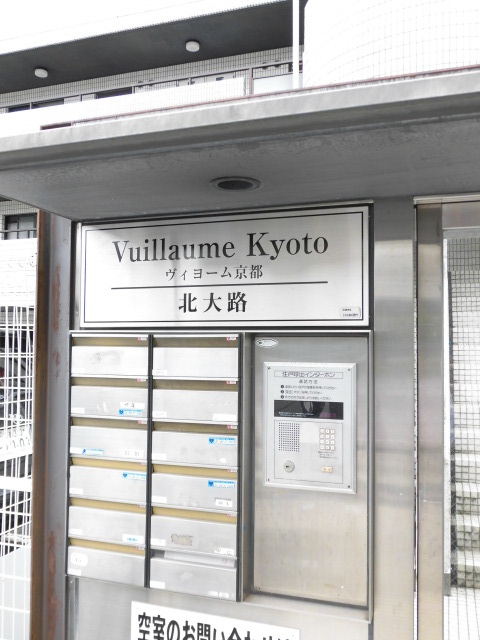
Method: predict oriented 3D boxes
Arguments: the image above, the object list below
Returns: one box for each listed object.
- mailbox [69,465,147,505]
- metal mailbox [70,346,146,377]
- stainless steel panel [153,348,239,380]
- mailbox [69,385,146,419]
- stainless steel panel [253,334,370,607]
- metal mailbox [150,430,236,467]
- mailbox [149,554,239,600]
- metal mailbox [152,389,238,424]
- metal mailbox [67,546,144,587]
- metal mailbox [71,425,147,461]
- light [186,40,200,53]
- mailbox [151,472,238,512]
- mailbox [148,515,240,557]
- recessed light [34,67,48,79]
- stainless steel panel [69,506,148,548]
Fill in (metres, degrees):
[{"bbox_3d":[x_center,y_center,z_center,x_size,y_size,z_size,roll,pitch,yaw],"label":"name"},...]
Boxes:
[{"bbox_3d":[-0.416,0.524,1.894,0.279,0.093,0.030,0,-3,19],"label":"mailbox"},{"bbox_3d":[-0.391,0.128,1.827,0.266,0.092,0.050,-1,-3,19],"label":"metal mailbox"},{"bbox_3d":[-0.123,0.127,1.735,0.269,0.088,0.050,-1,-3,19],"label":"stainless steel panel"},{"bbox_3d":[-0.414,0.265,1.905,0.279,0.093,0.030,0,-3,19],"label":"mailbox"},{"bbox_3d":[0.200,0.410,1.669,0.328,0.722,0.040,-1,-3,19],"label":"stainless steel panel"},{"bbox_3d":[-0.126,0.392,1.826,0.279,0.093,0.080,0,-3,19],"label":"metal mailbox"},{"bbox_3d":[-0.129,0.778,1.809,0.279,0.093,0.080,0,-3,19],"label":"mailbox"},{"bbox_3d":[-0.132,0.261,1.808,0.279,0.093,0.030,0,-3,19],"label":"metal mailbox"},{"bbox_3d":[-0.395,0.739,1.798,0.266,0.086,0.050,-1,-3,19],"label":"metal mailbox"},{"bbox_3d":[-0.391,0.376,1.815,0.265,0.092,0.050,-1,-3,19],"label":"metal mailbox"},{"bbox_3d":[-0.872,-5.075,11.002,0.250,0.080,0.250,0,-3,19],"label":"light"},{"bbox_3d":[-0.126,0.522,1.820,0.279,0.093,0.080,0,-3,19],"label":"mailbox"},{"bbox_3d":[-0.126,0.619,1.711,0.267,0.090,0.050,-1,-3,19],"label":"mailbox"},{"bbox_3d":[-4.045,-5.044,12.067,0.270,0.110,0.270,-1,-3,19],"label":"recessed light"},{"bbox_3d":[-0.418,0.653,1.888,0.279,0.093,0.030,0,-3,19],"label":"stainless steel panel"}]

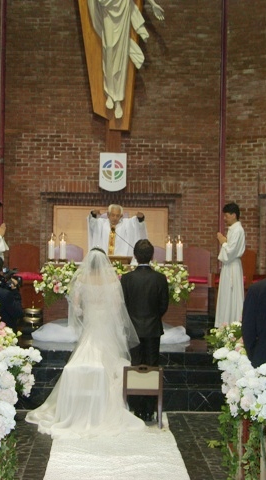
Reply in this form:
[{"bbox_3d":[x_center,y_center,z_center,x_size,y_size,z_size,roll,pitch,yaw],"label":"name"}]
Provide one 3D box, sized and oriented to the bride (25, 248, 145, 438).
[{"bbox_3d":[-0.448,0.881,8.530,1.150,1.650,1.150,1,0,0],"label":"bride"}]

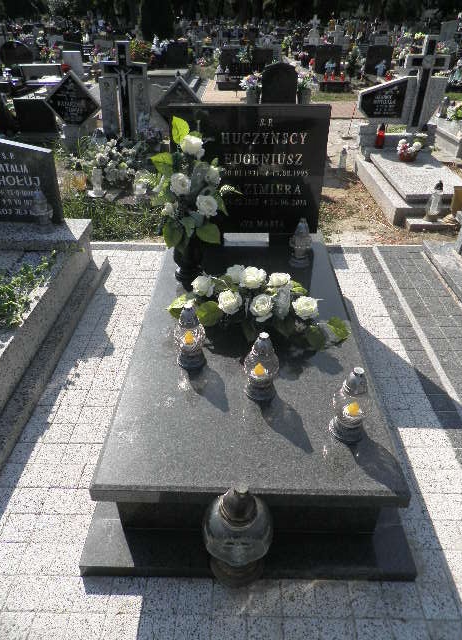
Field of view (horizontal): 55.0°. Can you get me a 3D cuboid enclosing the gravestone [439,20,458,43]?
[{"bbox_3d":[7.049,-9.198,14.223,0.500,0.720,0.160,1,35,1],"label":"gravestone"}]

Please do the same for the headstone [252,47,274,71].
[{"bbox_3d":[0.735,-5.999,10.256,0.500,0.480,0.140,1,35,1],"label":"headstone"}]

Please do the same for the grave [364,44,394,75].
[{"bbox_3d":[3.292,-5.796,9.904,0.641,0.587,0.080,1,35,1],"label":"grave"}]

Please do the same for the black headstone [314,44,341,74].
[{"bbox_3d":[2.242,-5.924,10.139,0.600,0.600,0.150,1,35,1],"label":"black headstone"}]

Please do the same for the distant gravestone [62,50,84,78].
[{"bbox_3d":[-2.982,-4.848,8.494,0.360,0.530,0.140,1,35,1],"label":"distant gravestone"}]

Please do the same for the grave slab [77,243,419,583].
[{"bbox_3d":[0.072,0.115,2.088,1.041,0.325,1.944,1,35,1],"label":"grave slab"}]

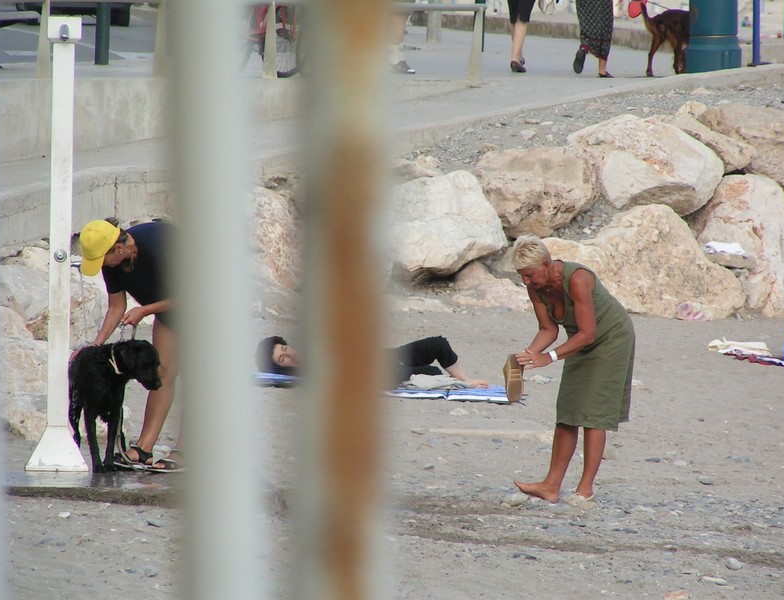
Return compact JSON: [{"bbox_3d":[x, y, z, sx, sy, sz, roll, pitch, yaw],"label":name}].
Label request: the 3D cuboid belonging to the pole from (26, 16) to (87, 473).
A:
[{"bbox_3d":[-1.776,-0.294,46.500,0.330,2.410,0.330,1,3,0],"label":"pole"}]

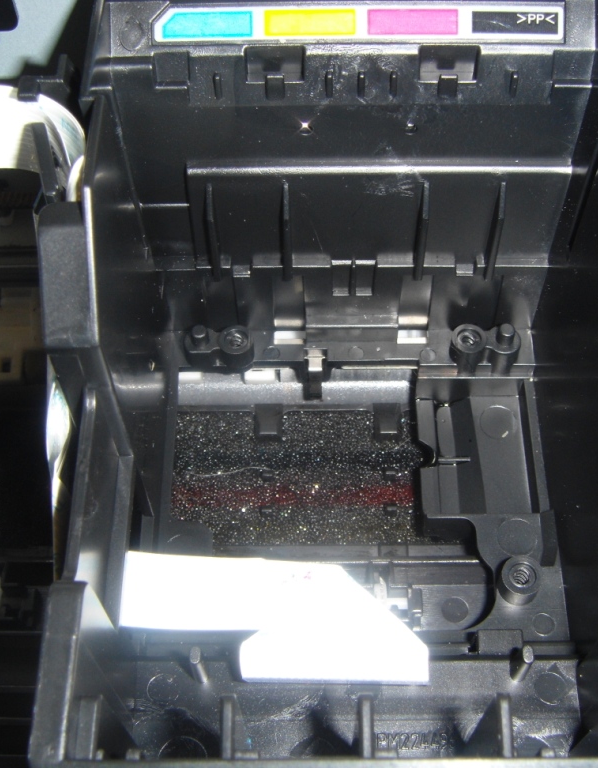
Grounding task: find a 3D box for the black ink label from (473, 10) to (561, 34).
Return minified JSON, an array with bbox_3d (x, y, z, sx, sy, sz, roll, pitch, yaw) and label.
[{"bbox_3d":[0.027,-0.045,0.130,0.011,0.003,0.001,0,10,0],"label":"black ink label"}]

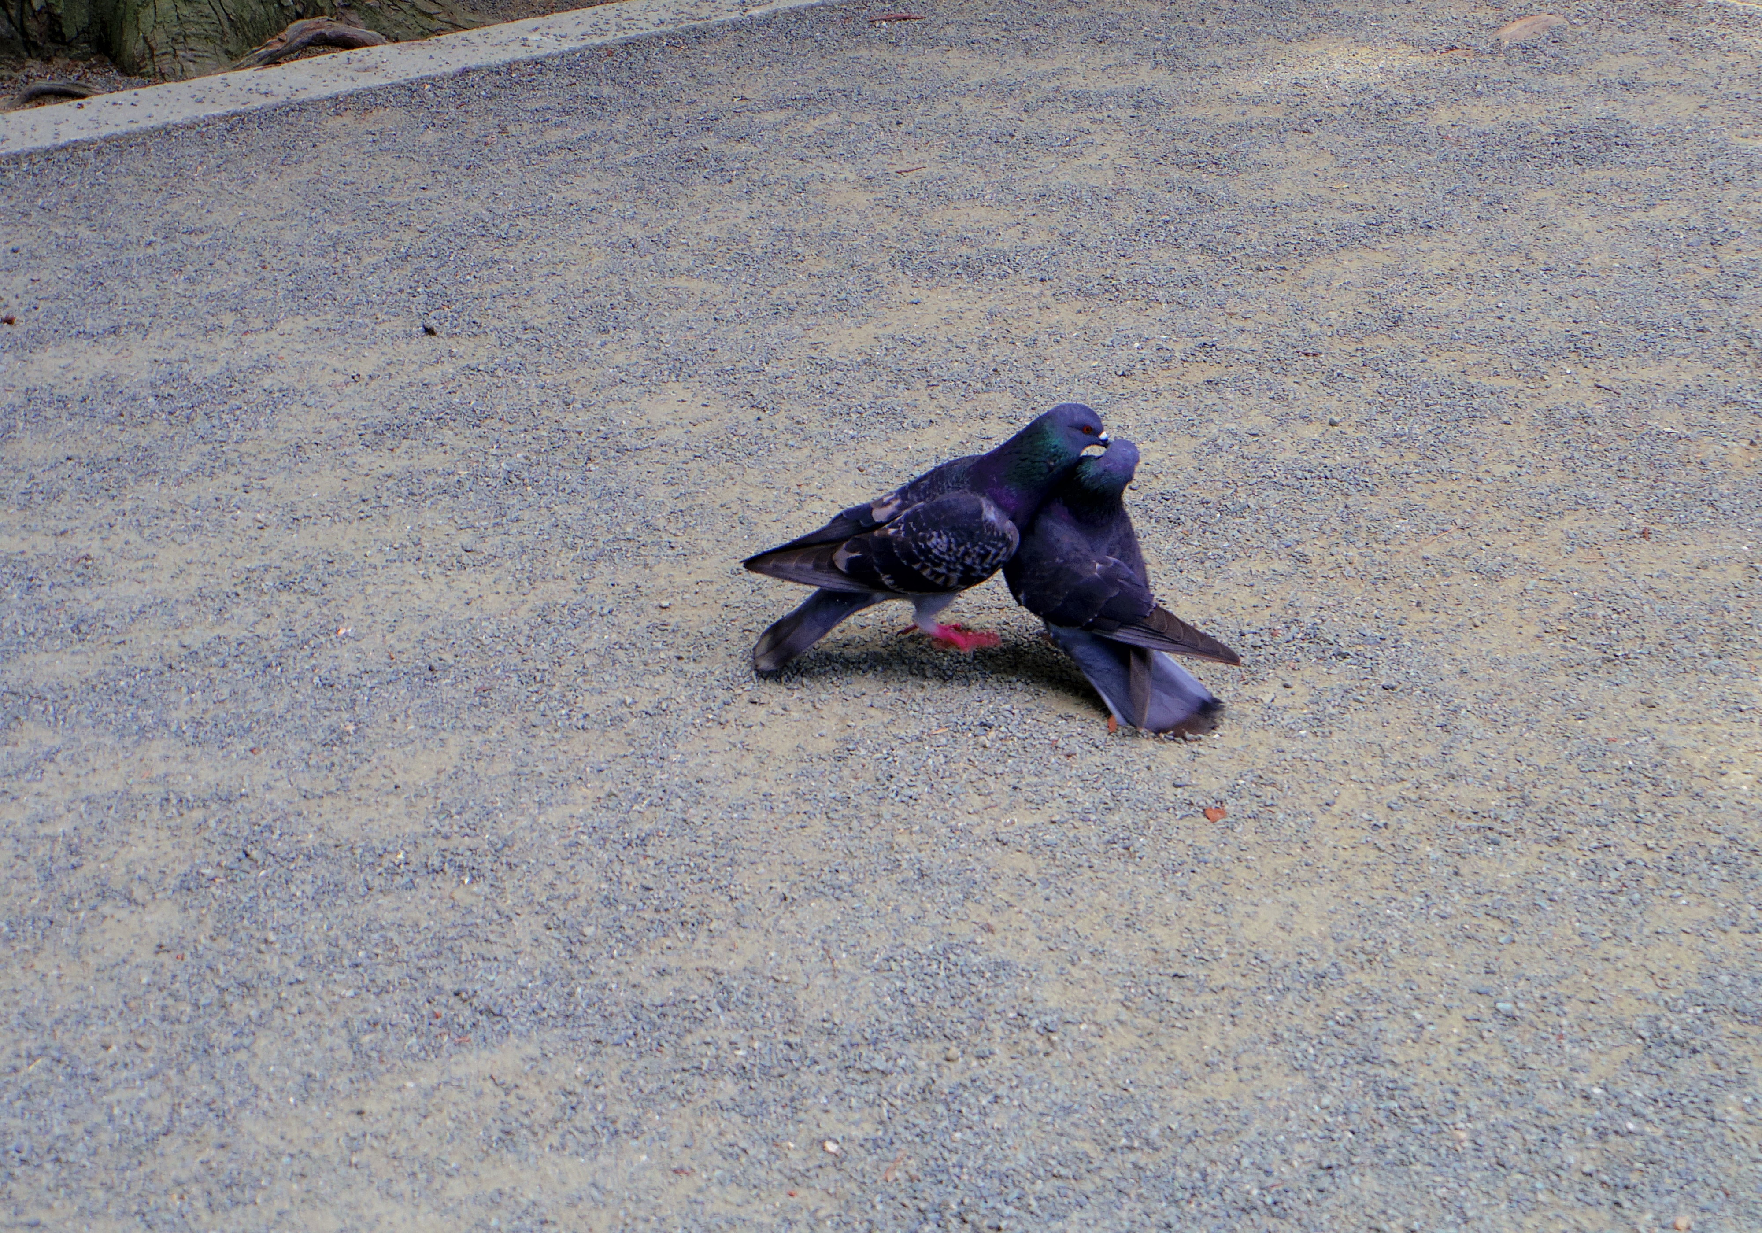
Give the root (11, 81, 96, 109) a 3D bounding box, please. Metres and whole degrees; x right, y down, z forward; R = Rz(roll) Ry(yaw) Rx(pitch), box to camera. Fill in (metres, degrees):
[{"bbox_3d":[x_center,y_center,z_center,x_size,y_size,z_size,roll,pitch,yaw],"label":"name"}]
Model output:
[{"bbox_3d":[-0.996,-0.635,4.227,0.110,0.030,0.045,-13,28,-25],"label":"root"}]

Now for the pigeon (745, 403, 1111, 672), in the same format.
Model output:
[{"bbox_3d":[0.045,-0.064,2.795,0.298,0.205,0.120,-6,26,-14],"label":"pigeon"}]

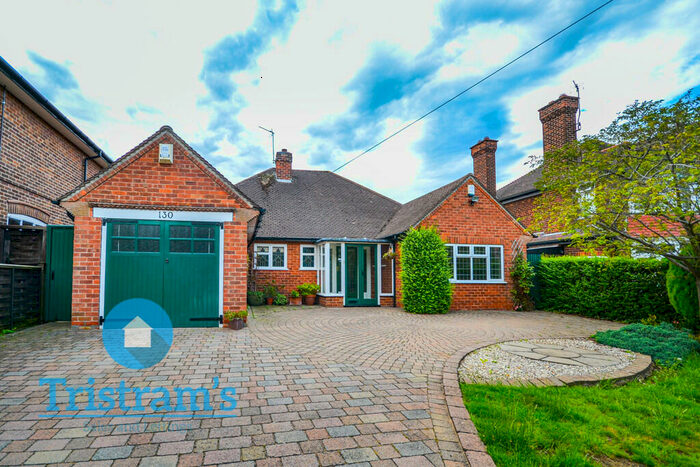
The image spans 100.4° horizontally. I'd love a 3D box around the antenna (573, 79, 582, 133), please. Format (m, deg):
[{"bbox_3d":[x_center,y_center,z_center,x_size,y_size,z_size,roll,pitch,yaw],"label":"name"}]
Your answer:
[{"bbox_3d":[9.440,-5.270,12.100,0.650,2.000,0.350,4,-7,-41],"label":"antenna"}]

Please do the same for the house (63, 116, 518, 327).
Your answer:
[{"bbox_3d":[-0.443,-0.479,10.751,10.920,5.450,9.520,1,-4,-8],"label":"house"}]

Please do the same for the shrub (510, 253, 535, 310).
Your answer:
[{"bbox_3d":[5.220,1.490,8.850,0.660,1.660,0.550,1,-5,-6],"label":"shrub"}]

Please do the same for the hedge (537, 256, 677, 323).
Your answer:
[{"bbox_3d":[6.250,1.330,7.050,0.800,1.500,3.300,1,-5,-7],"label":"hedge"}]

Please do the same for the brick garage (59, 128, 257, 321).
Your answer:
[{"bbox_3d":[-3.767,0.030,7.733,3.470,3.820,4.620,1,-4,-8],"label":"brick garage"}]

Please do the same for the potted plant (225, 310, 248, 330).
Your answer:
[{"bbox_3d":[-2.206,1.690,5.680,0.430,0.370,0.370,1,-5,-6],"label":"potted plant"}]

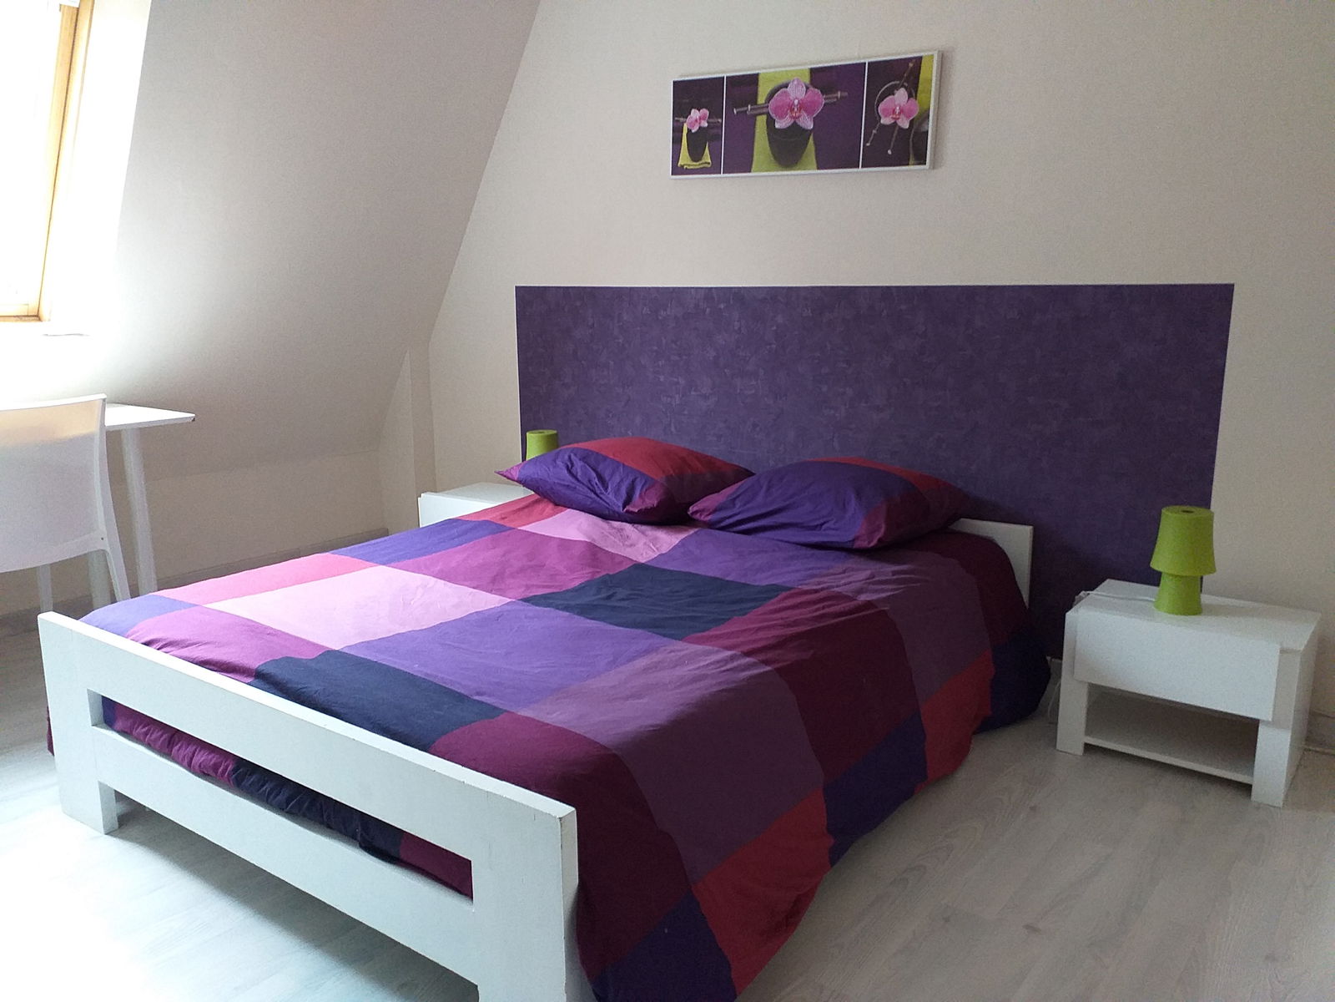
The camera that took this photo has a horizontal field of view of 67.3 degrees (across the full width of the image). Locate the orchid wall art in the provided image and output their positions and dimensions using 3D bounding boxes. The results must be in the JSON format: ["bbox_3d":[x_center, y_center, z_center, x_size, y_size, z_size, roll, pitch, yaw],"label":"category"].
[{"bbox_3d":[0.381,-1.148,3.039,0.890,0.305,0.030,9,15,34],"label":"orchid wall art"}]

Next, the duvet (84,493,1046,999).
[{"bbox_3d":[-0.152,0.351,2.499,1.720,0.460,1.900,8,14,34],"label":"duvet"}]

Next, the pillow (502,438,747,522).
[{"bbox_3d":[-0.130,-0.105,3.176,0.650,0.200,0.620,11,19,42],"label":"pillow"}]

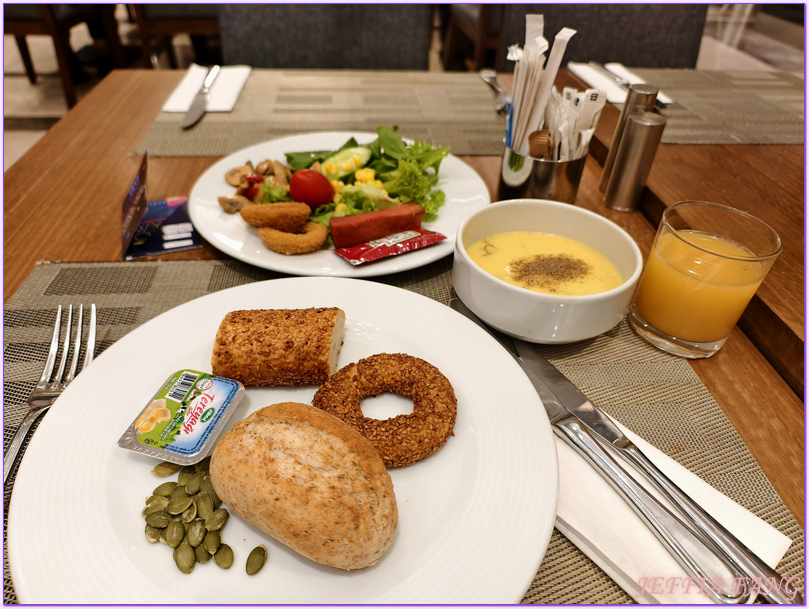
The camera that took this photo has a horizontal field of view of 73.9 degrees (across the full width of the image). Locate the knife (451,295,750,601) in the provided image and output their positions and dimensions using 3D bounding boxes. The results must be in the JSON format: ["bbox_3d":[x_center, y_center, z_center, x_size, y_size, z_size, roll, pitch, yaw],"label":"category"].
[{"bbox_3d":[0.094,0.064,0.321,0.021,0.012,0.240,-18,44,-24],"label":"knife"}]

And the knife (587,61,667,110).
[{"bbox_3d":[0.348,-0.354,0.858,0.021,0.012,0.240,-7,40,-12],"label":"knife"}]

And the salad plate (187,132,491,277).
[{"bbox_3d":[-0.054,-0.097,0.500,0.270,0.024,0.270,2,39,-2],"label":"salad plate"}]

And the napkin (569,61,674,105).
[{"bbox_3d":[0.343,-0.360,0.871,0.092,0.006,0.203,-1,39,-6],"label":"napkin"}]

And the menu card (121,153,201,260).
[{"bbox_3d":[-0.200,-0.084,0.449,0.060,0.055,0.083,-3,39,-9],"label":"menu card"}]

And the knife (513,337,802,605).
[{"bbox_3d":[0.127,0.081,0.303,0.021,0.012,0.234,-18,44,-25],"label":"knife"}]

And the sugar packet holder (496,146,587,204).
[{"bbox_3d":[0.129,-0.126,0.519,0.083,0.063,0.083,-1,39,-6],"label":"sugar packet holder"}]

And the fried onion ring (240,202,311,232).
[{"bbox_3d":[-0.103,-0.070,0.431,0.054,0.021,0.047,4,25,0],"label":"fried onion ring"}]

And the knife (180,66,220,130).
[{"bbox_3d":[-0.272,-0.286,0.726,0.021,0.012,0.240,-1,39,-5],"label":"knife"}]

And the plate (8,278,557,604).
[{"bbox_3d":[-0.054,0.073,0.290,0.265,0.024,0.265,4,39,0],"label":"plate"}]

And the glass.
[{"bbox_3d":[0.201,-0.015,0.371,0.071,0.085,0.071,4,39,0],"label":"glass"}]

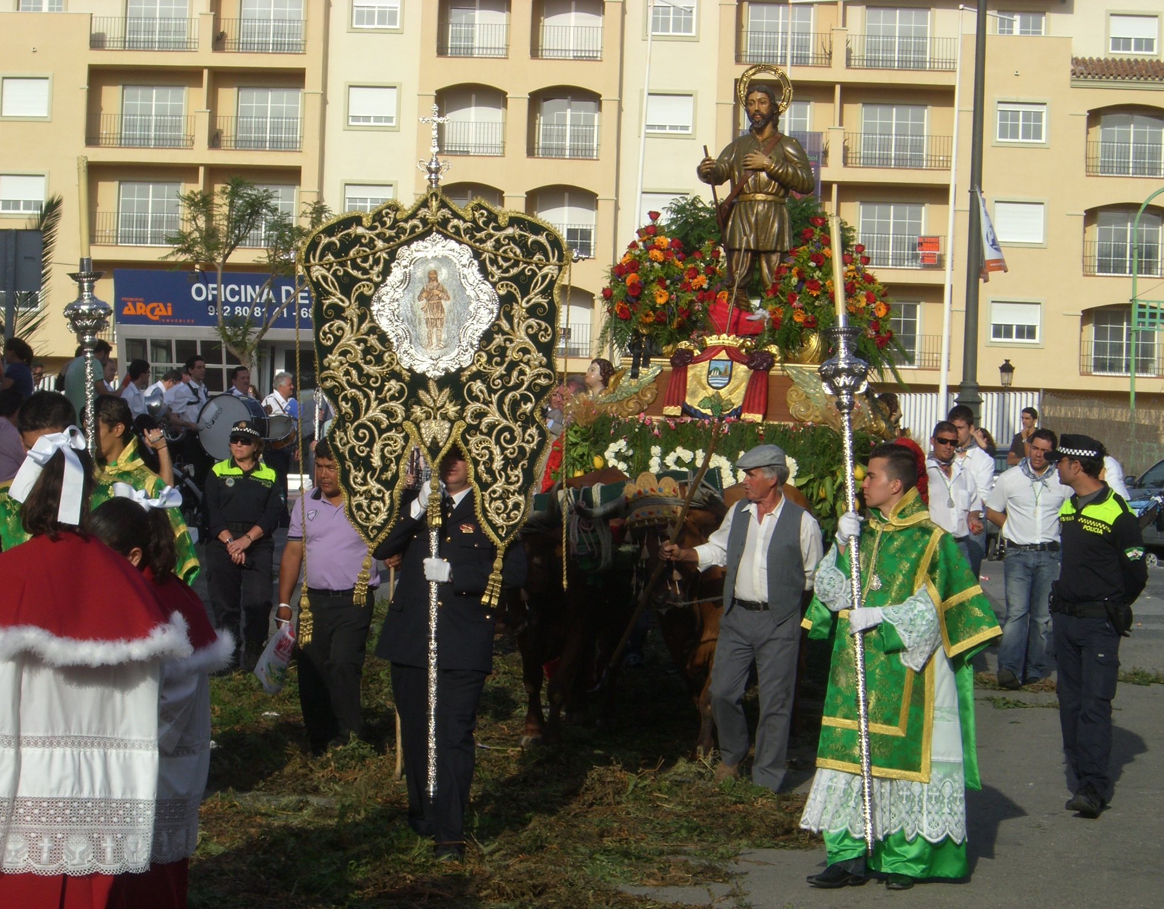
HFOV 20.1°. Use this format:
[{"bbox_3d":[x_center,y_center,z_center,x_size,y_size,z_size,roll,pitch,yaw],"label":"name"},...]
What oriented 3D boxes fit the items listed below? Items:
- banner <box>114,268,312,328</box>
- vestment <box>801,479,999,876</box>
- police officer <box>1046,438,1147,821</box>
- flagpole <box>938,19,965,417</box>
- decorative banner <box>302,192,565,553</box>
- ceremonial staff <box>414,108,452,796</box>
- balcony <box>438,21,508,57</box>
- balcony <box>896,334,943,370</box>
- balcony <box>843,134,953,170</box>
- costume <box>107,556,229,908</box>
[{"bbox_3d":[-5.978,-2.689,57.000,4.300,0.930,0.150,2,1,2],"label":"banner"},{"bbox_3d":[1.257,0.903,13.000,0.700,1.520,0.500,2,1,35],"label":"vestment"},{"bbox_3d":[2.467,0.822,15.750,0.550,1.810,0.420,2,0,38],"label":"police officer"},{"bbox_3d":[5.920,-3.042,53.000,0.140,8.300,0.140,2,0,0],"label":"flagpole"},{"bbox_3d":[-0.584,-0.324,13.000,1.040,1.410,0.120,0,1,0],"label":"decorative banner"},{"bbox_3d":[-0.588,-0.007,13.045,0.137,2.770,0.085,0,1,5],"label":"ceremonial staff"},{"bbox_3d":[-3.237,-12.423,99.039,2.130,1.050,0.900,2,0,5],"label":"balcony"},{"bbox_3d":[9.329,-3.062,98.382,3.440,1.040,1.100,2,1,7],"label":"balcony"},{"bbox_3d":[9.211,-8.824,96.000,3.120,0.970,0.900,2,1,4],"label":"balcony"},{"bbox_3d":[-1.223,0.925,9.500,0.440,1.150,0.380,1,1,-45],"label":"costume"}]

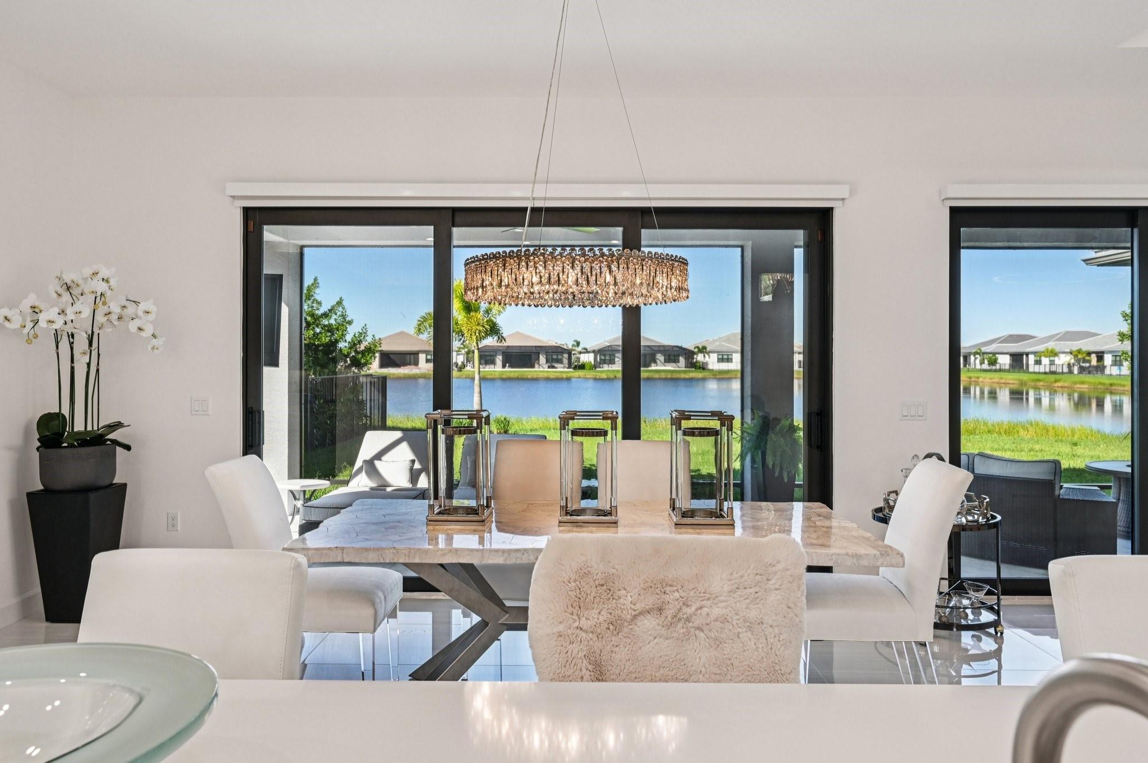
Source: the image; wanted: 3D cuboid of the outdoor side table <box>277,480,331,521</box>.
[{"bbox_3d":[-2.205,1.071,6.225,0.450,0.480,0.450,0,1,0],"label":"outdoor side table"}]

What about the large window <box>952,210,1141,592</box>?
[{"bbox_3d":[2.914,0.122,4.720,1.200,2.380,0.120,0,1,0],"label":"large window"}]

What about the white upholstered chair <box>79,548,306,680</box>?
[{"bbox_3d":[-0.880,0.910,1.586,0.480,1.010,0.620,0,1,0],"label":"white upholstered chair"}]

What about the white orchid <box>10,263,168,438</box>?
[{"bbox_3d":[-2.740,-0.125,4.278,0.860,0.980,0.470,0,1,0],"label":"white orchid"}]

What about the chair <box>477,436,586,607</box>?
[{"bbox_3d":[-0.205,0.856,3.990,0.525,1.010,0.700,0,1,0],"label":"chair"}]

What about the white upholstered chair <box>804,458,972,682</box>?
[{"bbox_3d":[1.235,0.871,3.330,0.710,1.010,0.520,0,1,3],"label":"white upholstered chair"}]

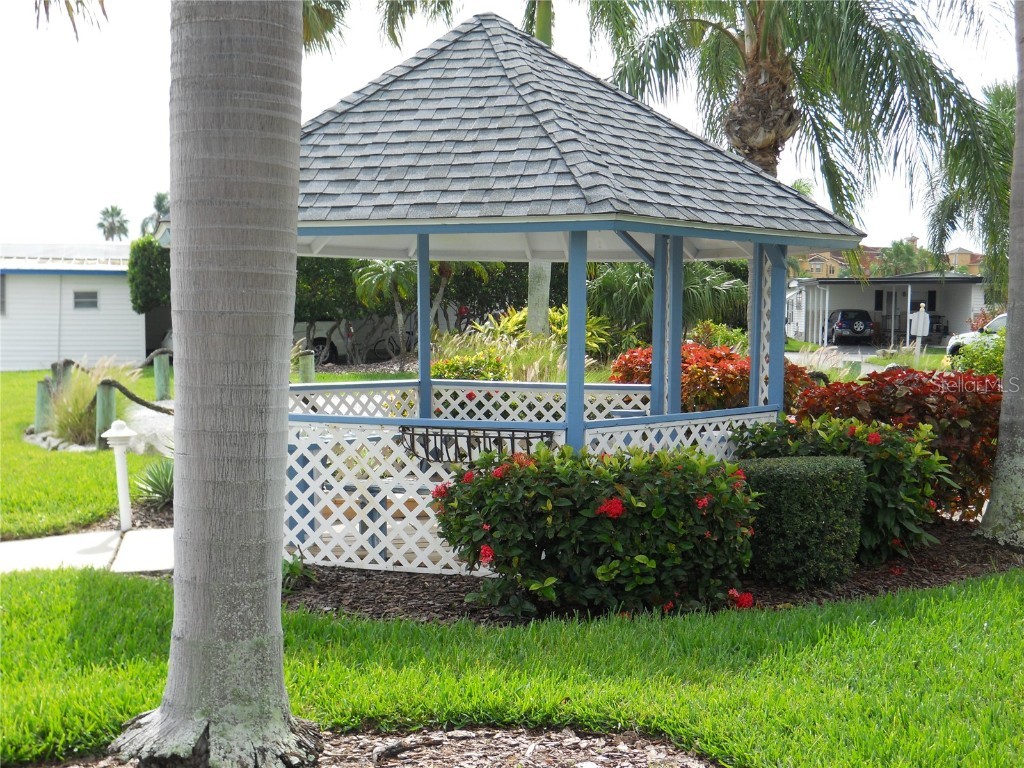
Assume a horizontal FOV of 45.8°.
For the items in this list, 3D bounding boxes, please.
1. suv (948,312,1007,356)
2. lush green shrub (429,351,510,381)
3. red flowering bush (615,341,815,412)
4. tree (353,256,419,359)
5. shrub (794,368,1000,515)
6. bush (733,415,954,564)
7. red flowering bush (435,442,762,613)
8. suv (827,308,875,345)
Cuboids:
[{"bbox_3d":[14.202,-1.145,32.284,1.850,1.680,4.550,-2,5,-40],"label":"suv"},{"bbox_3d":[-0.610,0.061,16.536,1.170,0.981,1.150,1,4,0],"label":"lush green shrub"},{"bbox_3d":[2.182,0.171,13.336,2.171,1.210,1.600,1,4,0],"label":"red flowering bush"},{"bbox_3d":[-3.570,-2.292,35.929,2.300,3.200,2.300,1,4,0],"label":"tree"},{"bbox_3d":[3.146,0.448,9.795,1.722,1.116,1.400,1,4,0],"label":"shrub"},{"bbox_3d":[2.232,0.658,8.206,1.470,0.880,1.200,1,4,0],"label":"bush"},{"bbox_3d":[0.482,0.765,6.911,1.805,0.798,1.200,1,4,0],"label":"red flowering bush"},{"bbox_3d":[15.795,-2.675,56.935,1.750,1.690,4.200,1,4,8],"label":"suv"}]

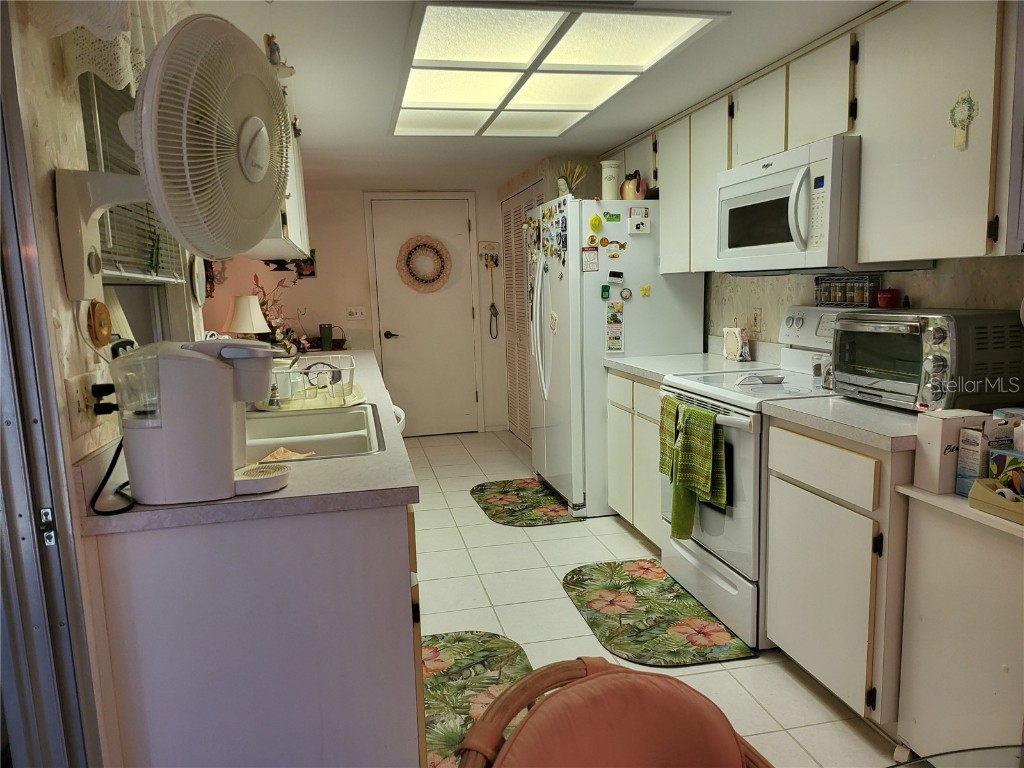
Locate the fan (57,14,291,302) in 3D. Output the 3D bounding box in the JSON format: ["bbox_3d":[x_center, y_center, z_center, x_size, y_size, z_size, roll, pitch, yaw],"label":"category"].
[{"bbox_3d":[-0.626,-0.411,1.328,0.400,0.500,0.440,-1,8,1],"label":"fan"}]

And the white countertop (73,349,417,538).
[{"bbox_3d":[-0.862,0.027,3.028,0.623,0.040,3.413,-3,8,-12],"label":"white countertop"}]

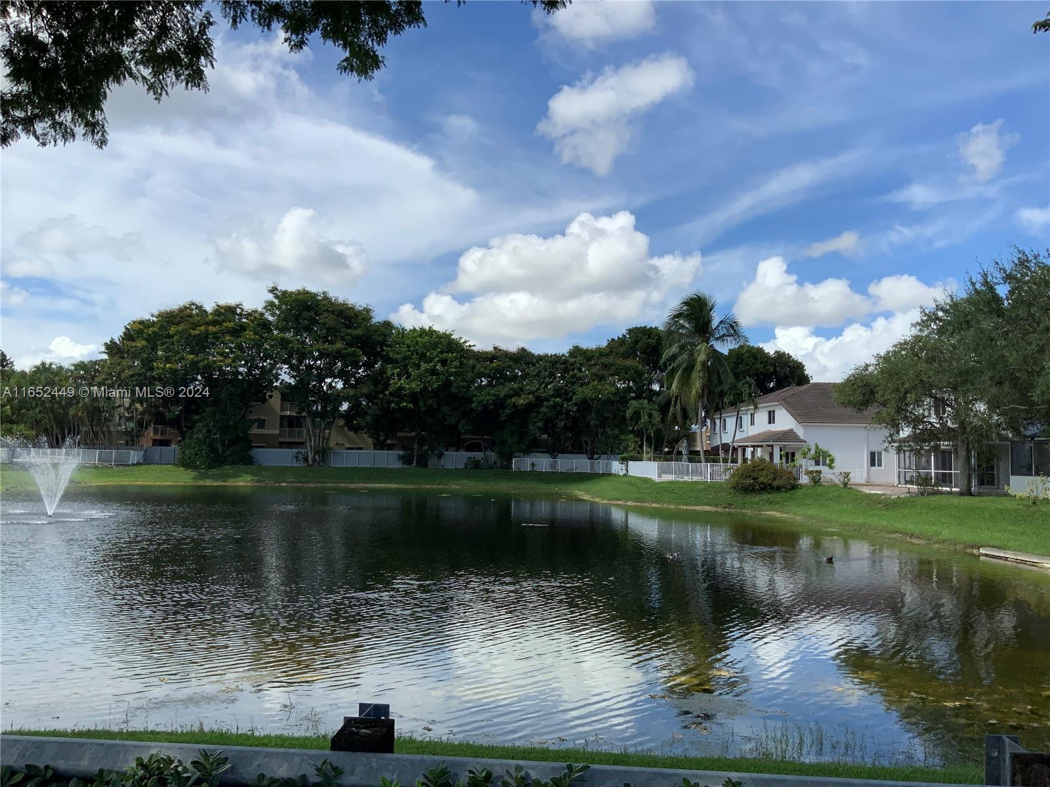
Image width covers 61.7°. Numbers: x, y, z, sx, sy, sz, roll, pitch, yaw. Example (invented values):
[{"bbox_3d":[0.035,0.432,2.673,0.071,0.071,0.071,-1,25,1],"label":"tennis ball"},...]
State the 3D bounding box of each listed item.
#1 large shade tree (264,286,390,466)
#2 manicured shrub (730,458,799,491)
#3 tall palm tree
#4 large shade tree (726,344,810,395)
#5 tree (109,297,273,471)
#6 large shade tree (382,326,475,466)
[{"bbox_3d":[-20.186,-1.784,90.000,12.930,18.510,12.300,1,-4,0],"label":"large shade tree"},{"bbox_3d":[14.765,5.083,54.500,4.370,2.080,3.800,1,-4,0],"label":"manicured shrub"},{"bbox_3d":[13.011,-0.657,64.000,6.150,13.430,6.200,1,-4,0],"label":"tall palm tree"},{"bbox_3d":[27.006,1.691,98.000,10.050,14.260,10.000,1,-4,0],"label":"large shade tree"},{"bbox_3d":[-33.442,-0.923,88.000,17.400,16.620,14.500,1,-4,0],"label":"tree"},{"bbox_3d":[-9.917,0.316,90.500,9.620,14.560,9.500,1,-4,0],"label":"large shade tree"}]

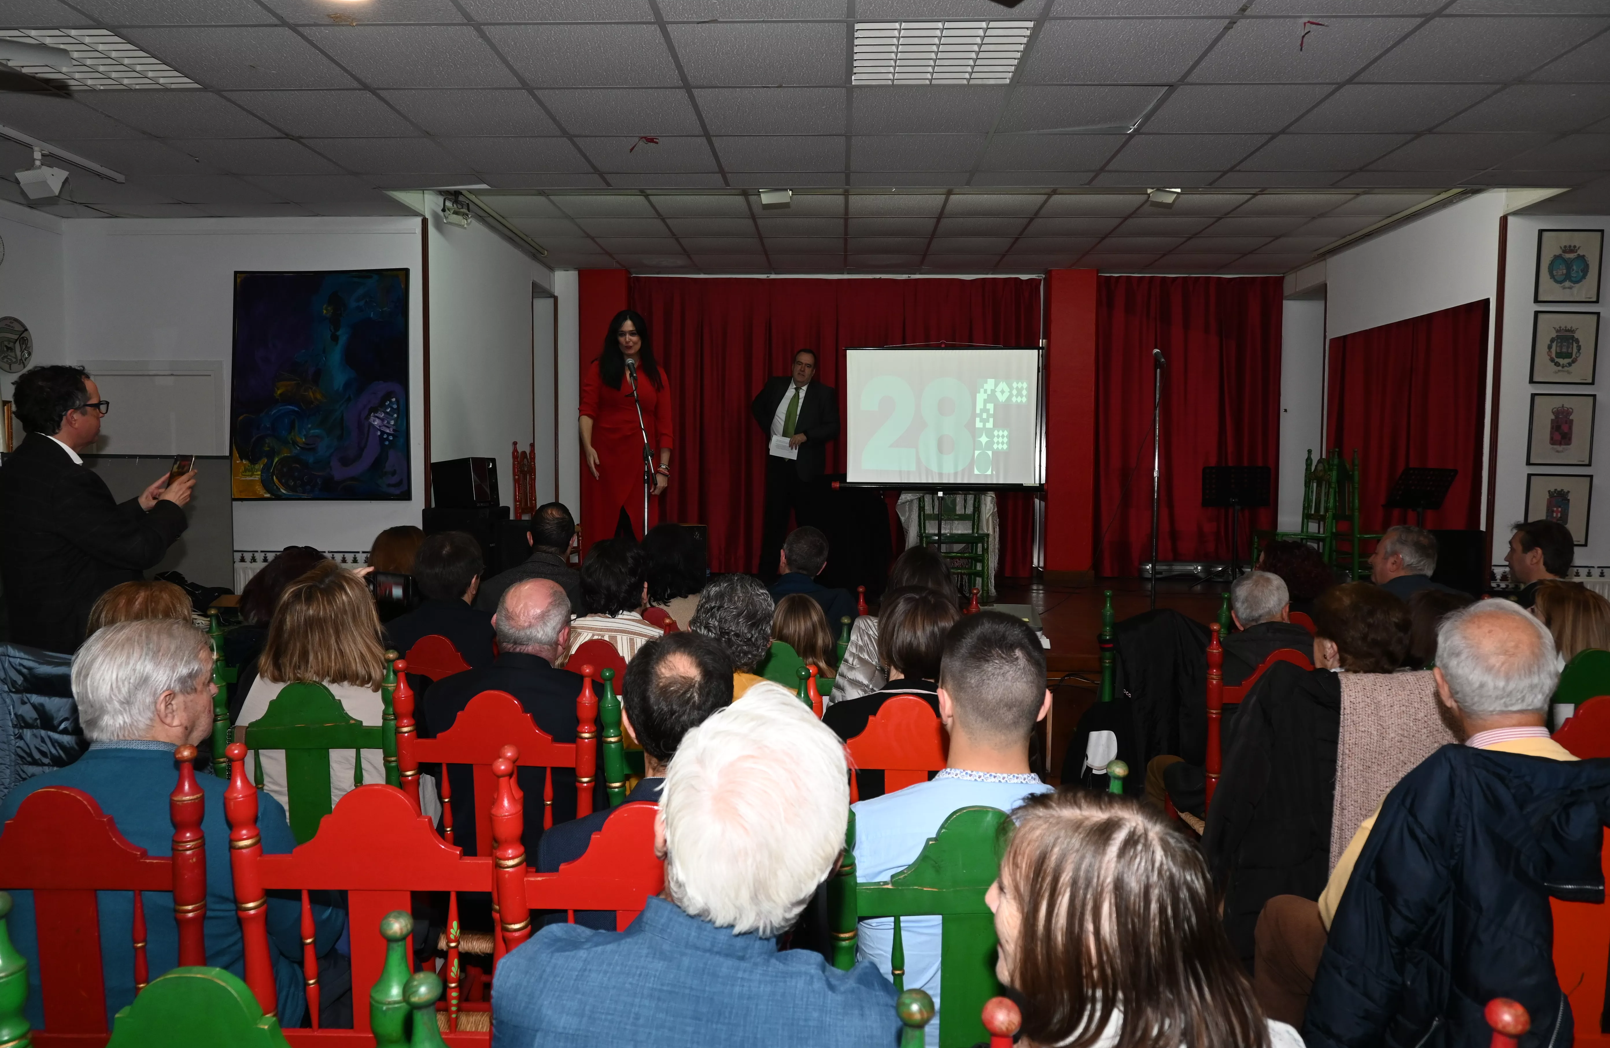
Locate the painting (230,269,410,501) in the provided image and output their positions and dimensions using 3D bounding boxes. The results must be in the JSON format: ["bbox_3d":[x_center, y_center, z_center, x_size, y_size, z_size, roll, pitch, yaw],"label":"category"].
[{"bbox_3d":[-2.805,-0.801,6.239,1.050,1.330,0.040,1,3,2],"label":"painting"}]

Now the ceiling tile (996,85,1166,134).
[{"bbox_3d":[1.078,-1.637,4.236,0.600,0.020,0.600,0,3,2],"label":"ceiling tile"}]

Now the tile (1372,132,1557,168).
[{"bbox_3d":[2.898,-1.659,4.771,0.600,0.020,0.600,0,3,2],"label":"tile"}]

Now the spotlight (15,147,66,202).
[{"bbox_3d":[-3.380,-1.552,4.765,0.175,0.215,0.130,2,-6,21],"label":"spotlight"}]

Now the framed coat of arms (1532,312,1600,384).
[{"bbox_3d":[4.234,-0.979,5.993,0.355,0.397,0.025,1,3,2],"label":"framed coat of arms"}]

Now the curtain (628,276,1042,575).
[{"bbox_3d":[0.232,-0.819,9.145,3.500,2.530,0.120,1,3,2],"label":"curtain"}]

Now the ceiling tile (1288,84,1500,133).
[{"bbox_3d":[2.277,-1.628,4.194,0.600,0.020,0.600,0,3,2],"label":"ceiling tile"}]

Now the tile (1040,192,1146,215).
[{"bbox_3d":[1.763,-1.959,6.601,0.595,0.020,0.595,0,3,2],"label":"tile"}]

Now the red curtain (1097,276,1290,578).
[{"bbox_3d":[3.192,-0.795,8.948,1.540,2.480,0.140,0,3,2],"label":"red curtain"}]

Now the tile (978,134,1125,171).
[{"bbox_3d":[1.099,-1.673,4.835,0.600,0.020,0.600,0,3,2],"label":"tile"}]

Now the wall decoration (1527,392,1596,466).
[{"bbox_3d":[4.235,-0.524,6.020,0.355,0.397,0.025,1,3,2],"label":"wall decoration"}]

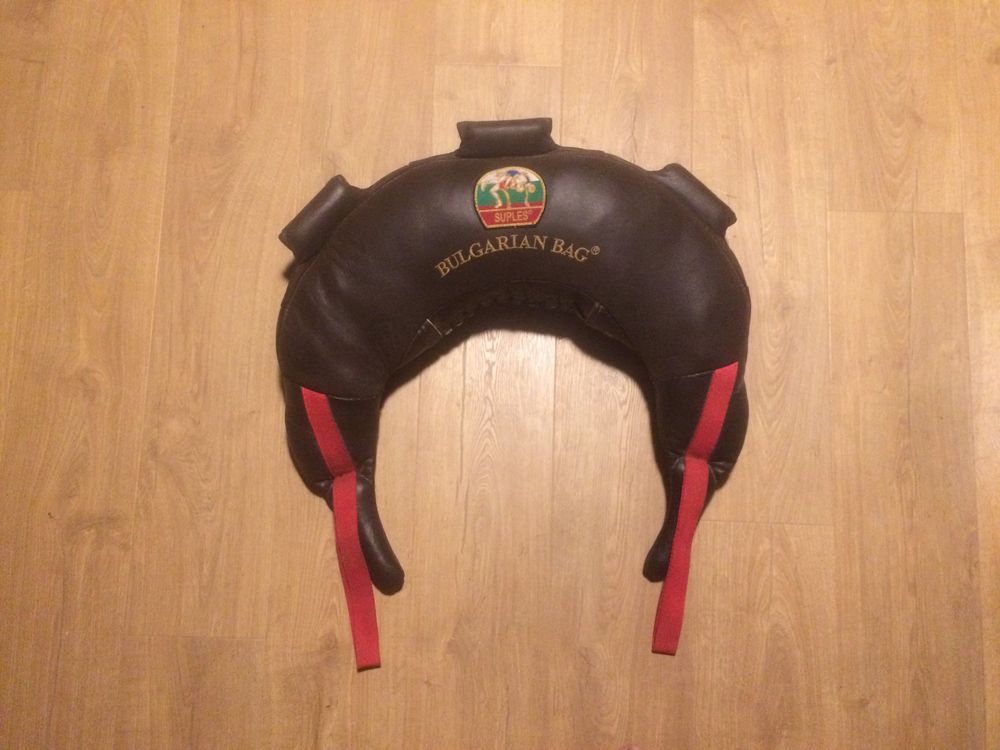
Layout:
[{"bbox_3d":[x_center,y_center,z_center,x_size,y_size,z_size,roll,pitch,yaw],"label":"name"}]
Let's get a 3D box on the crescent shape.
[{"bbox_3d":[0.019,0.013,1.096,0.628,0.170,0.741,-3,83,1],"label":"crescent shape"}]

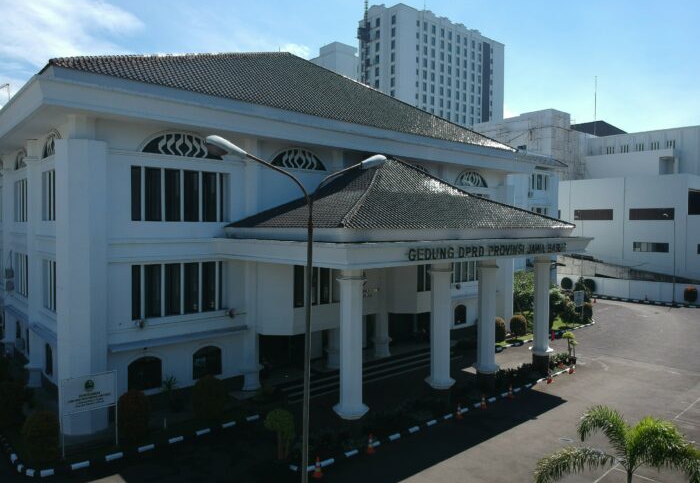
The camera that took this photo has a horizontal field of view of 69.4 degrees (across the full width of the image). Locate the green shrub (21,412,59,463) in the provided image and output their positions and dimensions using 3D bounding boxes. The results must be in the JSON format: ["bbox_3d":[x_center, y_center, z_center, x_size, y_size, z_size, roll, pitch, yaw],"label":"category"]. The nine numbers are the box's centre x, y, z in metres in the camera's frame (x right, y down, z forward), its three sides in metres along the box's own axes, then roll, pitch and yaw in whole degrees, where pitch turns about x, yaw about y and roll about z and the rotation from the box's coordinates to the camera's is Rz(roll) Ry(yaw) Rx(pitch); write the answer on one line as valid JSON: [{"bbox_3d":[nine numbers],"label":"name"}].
[{"bbox_3d":[-11.291,6.943,18.391,1.241,1.739,1.241,-1,2,-42],"label":"green shrub"}]

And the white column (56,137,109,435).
[{"bbox_3d":[-11.007,1.915,20.844,1.750,12.000,1.750,-1,2,-42],"label":"white column"}]

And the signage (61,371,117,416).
[{"bbox_3d":[-9.972,5.940,19.530,1.880,1.400,0.100,-1,2,-42],"label":"signage"}]

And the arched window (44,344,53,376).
[{"bbox_3d":[-15.574,6.038,26.180,0.250,1.620,1.600,-1,2,-42],"label":"arched window"}]

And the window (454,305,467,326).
[{"bbox_3d":[8.404,5.563,38.478,1.466,1.514,0.244,-1,2,-42],"label":"window"}]

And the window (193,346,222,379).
[{"bbox_3d":[-6.952,5.849,24.582,1.485,1.514,0.244,-1,2,-42],"label":"window"}]

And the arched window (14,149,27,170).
[{"bbox_3d":[-19.991,-5.129,30.861,0.300,1.200,4.800,-1,2,-42],"label":"arched window"}]

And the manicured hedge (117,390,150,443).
[{"bbox_3d":[-8.848,7.091,20.740,1.250,2.080,1.250,-1,2,-42],"label":"manicured hedge"}]

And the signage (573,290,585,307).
[{"bbox_3d":[21.392,5.352,47.032,1.900,1.400,0.100,-1,2,-42],"label":"signage"}]

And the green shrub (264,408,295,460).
[{"bbox_3d":[-2.460,6.773,17.755,1.055,1.837,1.026,0,2,0],"label":"green shrub"}]

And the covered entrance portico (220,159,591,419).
[{"bbox_3d":[4.168,1.757,27.570,20.000,12.600,9.600,-1,2,-42],"label":"covered entrance portico"}]

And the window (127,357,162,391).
[{"bbox_3d":[-9.154,5.900,22.589,1.466,1.514,0.244,-1,2,-42],"label":"window"}]

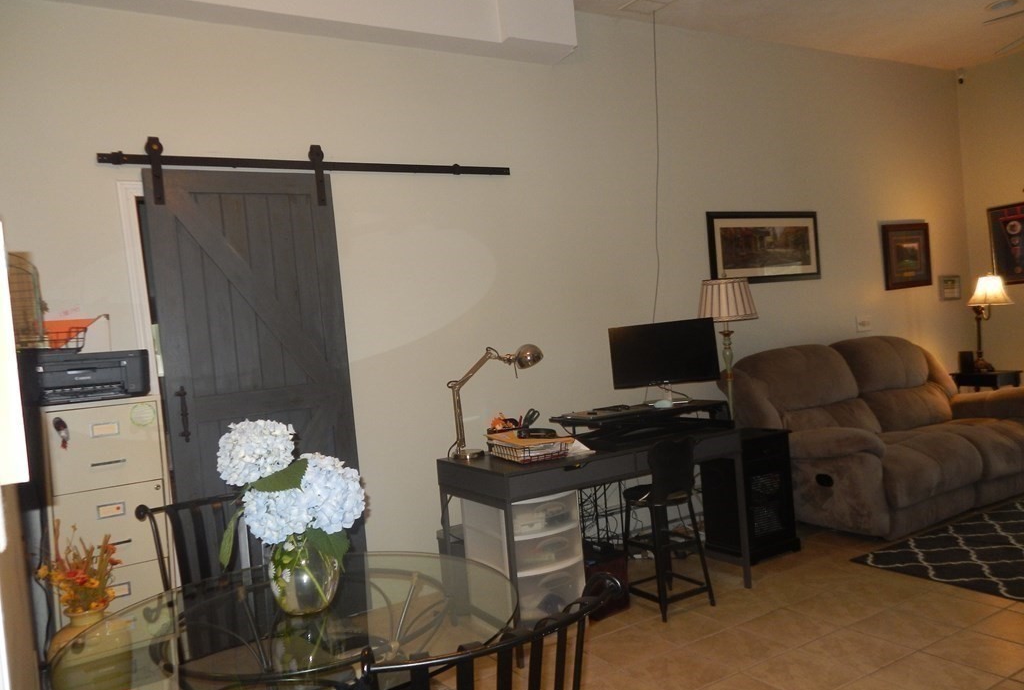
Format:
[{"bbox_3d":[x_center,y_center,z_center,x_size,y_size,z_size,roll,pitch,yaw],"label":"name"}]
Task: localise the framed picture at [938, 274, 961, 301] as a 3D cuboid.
[{"bbox_3d":[3.640,-0.469,6.122,0.275,0.205,0.025,-6,2,-30],"label":"framed picture"}]

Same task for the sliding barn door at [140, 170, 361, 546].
[{"bbox_3d":[-1.133,0.282,3.366,0.805,2.125,0.045,-6,2,-30],"label":"sliding barn door"}]

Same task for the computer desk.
[{"bbox_3d":[0.411,0.846,3.480,1.310,0.760,0.600,-6,2,-30],"label":"computer desk"}]

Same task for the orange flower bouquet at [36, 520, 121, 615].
[{"bbox_3d":[-1.307,0.680,2.235,0.210,0.285,0.190,-6,2,-30],"label":"orange flower bouquet"}]

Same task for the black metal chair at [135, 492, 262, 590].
[{"bbox_3d":[-0.716,0.905,2.063,0.470,0.911,0.540,-6,2,-30],"label":"black metal chair"}]

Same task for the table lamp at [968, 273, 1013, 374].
[{"bbox_3d":[3.808,-0.182,5.904,0.370,0.773,0.350,-6,2,-30],"label":"table lamp"}]

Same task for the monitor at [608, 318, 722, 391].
[{"bbox_3d":[0.763,0.044,3.701,0.545,0.312,0.060,-5,-3,-7],"label":"monitor"}]

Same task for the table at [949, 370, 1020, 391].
[{"bbox_3d":[3.837,0.536,5.948,0.370,0.668,0.370,-6,2,-30],"label":"table"}]

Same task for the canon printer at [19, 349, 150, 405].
[{"bbox_3d":[-1.578,0.124,2.719,0.430,0.155,0.330,-6,2,-30],"label":"canon printer"}]

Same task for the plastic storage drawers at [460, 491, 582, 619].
[{"bbox_3d":[0.074,0.962,3.380,0.375,0.591,0.380,-6,2,-30],"label":"plastic storage drawers"}]

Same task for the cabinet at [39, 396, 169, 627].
[{"bbox_3d":[-1.510,0.799,2.808,0.358,1.211,0.500,-6,2,-30],"label":"cabinet"}]

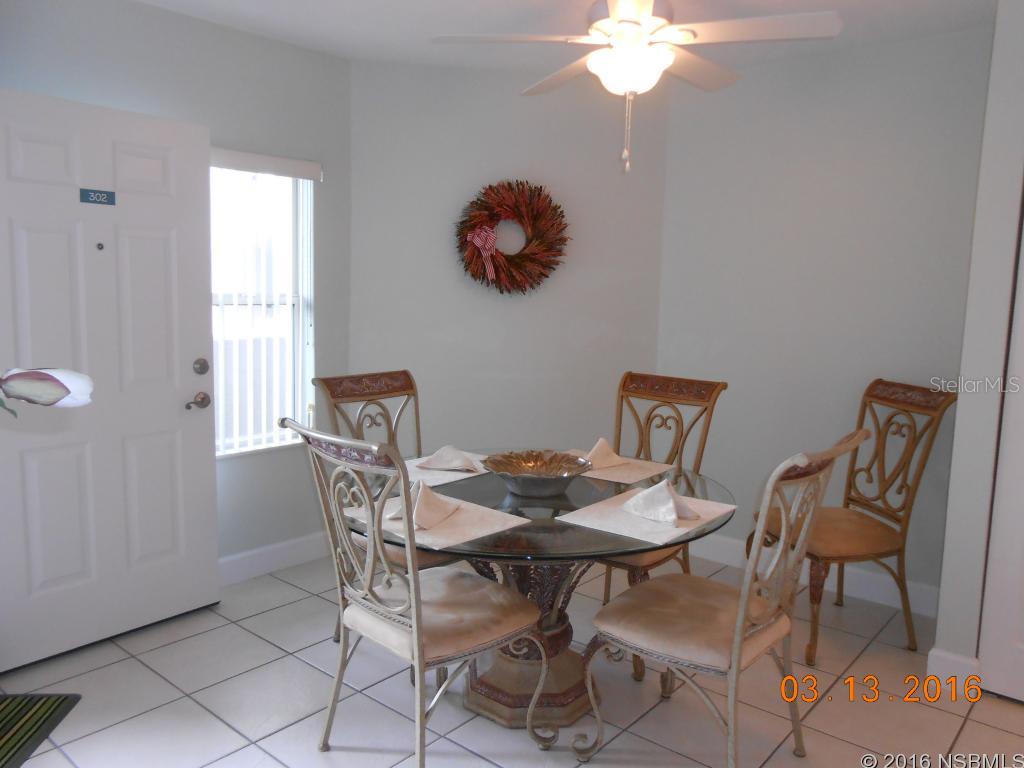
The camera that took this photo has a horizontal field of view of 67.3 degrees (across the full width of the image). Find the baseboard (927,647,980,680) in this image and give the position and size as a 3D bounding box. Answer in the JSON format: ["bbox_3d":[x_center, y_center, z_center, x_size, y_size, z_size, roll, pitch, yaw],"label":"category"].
[{"bbox_3d":[1.566,1.015,2.723,0.150,0.130,0.030,7,9,40],"label":"baseboard"}]

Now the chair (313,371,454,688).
[{"bbox_3d":[-0.391,0.498,3.001,0.645,1.030,0.515,7,9,42],"label":"chair"}]

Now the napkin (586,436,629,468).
[{"bbox_3d":[0.346,0.261,2.965,0.160,0.100,0.210,7,9,41],"label":"napkin"}]

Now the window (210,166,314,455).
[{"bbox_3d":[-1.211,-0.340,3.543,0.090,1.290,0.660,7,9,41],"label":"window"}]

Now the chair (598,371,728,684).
[{"bbox_3d":[0.474,0.504,3.065,0.515,1.030,0.645,7,9,41],"label":"chair"}]

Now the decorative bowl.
[{"bbox_3d":[0.085,0.304,2.561,0.375,0.100,0.375,1,7,0],"label":"decorative bowl"}]

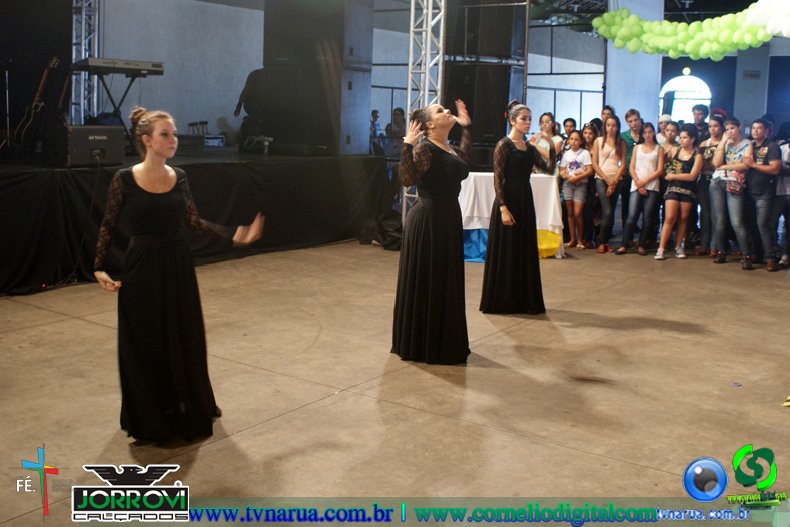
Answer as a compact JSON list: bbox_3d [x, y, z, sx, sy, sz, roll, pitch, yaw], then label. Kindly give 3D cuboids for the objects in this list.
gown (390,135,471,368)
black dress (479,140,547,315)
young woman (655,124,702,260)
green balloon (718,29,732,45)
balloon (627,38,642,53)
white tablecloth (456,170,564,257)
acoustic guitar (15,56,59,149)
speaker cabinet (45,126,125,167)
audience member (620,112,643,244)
[{"bbox_3d":[0.251,-0.118,5.638,0.520,1.450,0.540,8,11,32],"label":"gown"},{"bbox_3d":[0.998,-0.315,7.061,0.600,1.435,0.520,-1,11,-14],"label":"black dress"},{"bbox_3d":[3.446,-0.868,10.301,0.500,1.610,0.420,8,11,29],"label":"young woman"},{"bbox_3d":[4.556,-3.130,11.800,0.200,0.215,0.200,2,10,0],"label":"green balloon"},{"bbox_3d":[3.274,-2.980,11.700,0.210,0.210,0.210,2,10,0],"label":"balloon"},{"bbox_3d":[1.288,-0.553,10.078,1.120,0.930,0.800,-2,10,-24],"label":"white tablecloth"},{"bbox_3d":[-3.749,-1.683,8.950,0.120,1.020,0.390,34,25,27],"label":"acoustic guitar"},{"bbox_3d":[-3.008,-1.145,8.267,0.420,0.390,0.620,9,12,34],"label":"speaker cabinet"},{"bbox_3d":[3.090,-1.097,11.168,0.500,1.780,0.340,5,10,19],"label":"audience member"}]

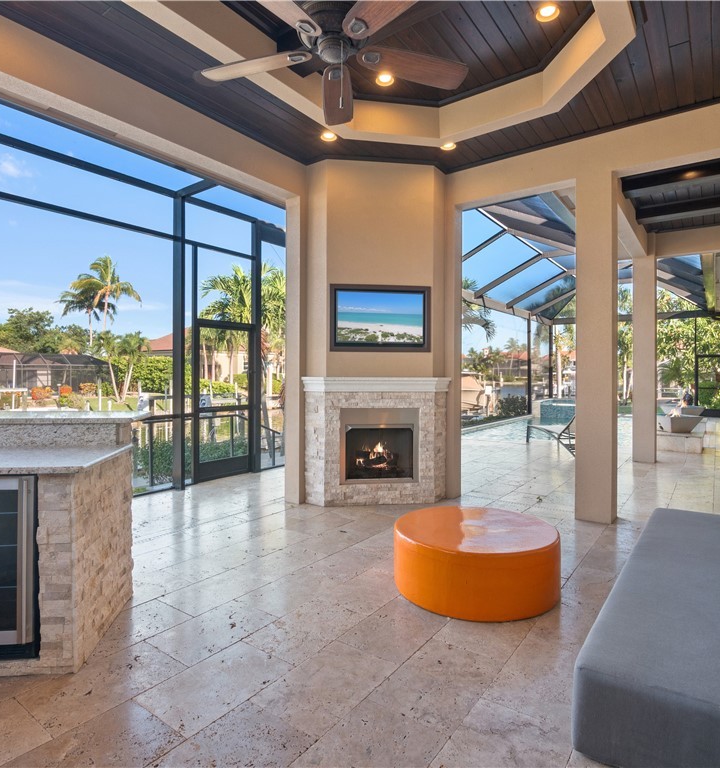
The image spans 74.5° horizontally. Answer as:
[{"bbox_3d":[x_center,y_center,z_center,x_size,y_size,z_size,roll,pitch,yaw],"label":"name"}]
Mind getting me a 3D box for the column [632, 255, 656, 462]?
[{"bbox_3d":[4.819,-0.406,7.972,0.310,3.420,0.310,0,0,37],"label":"column"}]

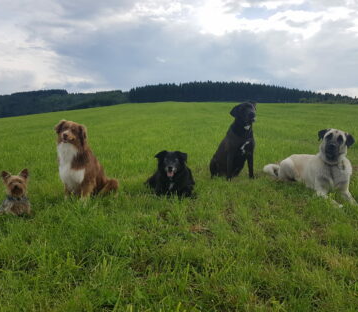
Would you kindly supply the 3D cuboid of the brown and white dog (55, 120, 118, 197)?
[{"bbox_3d":[-0.837,0.027,2.860,0.320,0.690,0.560,3,6,25],"label":"brown and white dog"}]

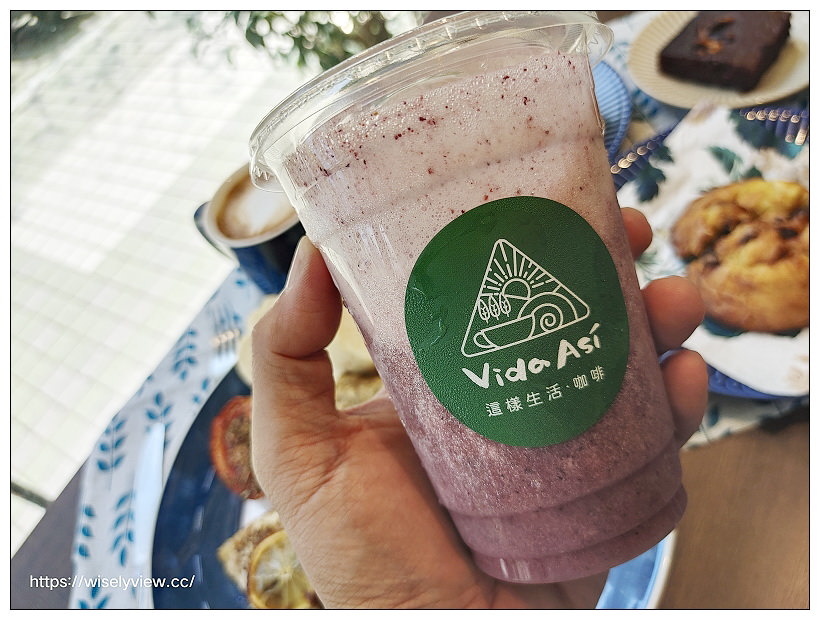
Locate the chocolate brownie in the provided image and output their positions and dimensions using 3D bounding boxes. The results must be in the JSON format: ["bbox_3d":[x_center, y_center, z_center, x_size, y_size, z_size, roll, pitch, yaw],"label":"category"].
[{"bbox_3d":[0.227,-0.190,0.428,0.062,0.018,0.064,28,68,35],"label":"chocolate brownie"}]

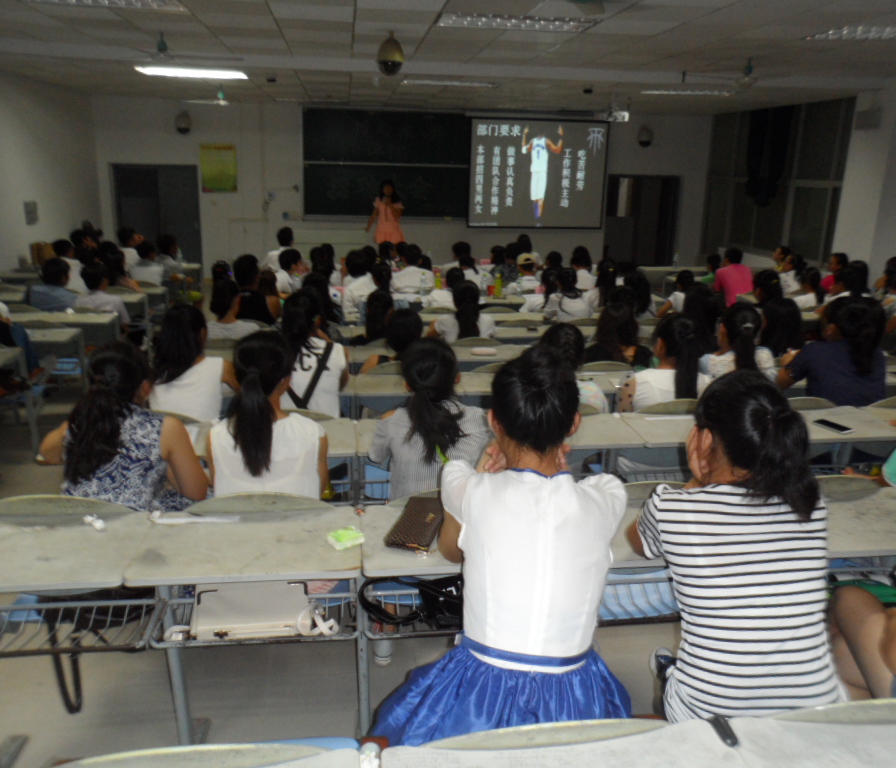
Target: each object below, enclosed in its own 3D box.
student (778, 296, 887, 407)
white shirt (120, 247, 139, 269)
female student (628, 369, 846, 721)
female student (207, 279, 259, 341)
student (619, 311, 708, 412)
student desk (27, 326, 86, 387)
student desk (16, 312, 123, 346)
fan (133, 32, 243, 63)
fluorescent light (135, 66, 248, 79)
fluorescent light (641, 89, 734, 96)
[{"bbox_3d":[1.786,0.162,3.773,0.460,1.210,0.720,-3,16,-15],"label":"student"},{"bbox_3d":[-4.087,-1.486,9.943,0.430,0.550,0.300,3,16,4],"label":"white shirt"},{"bbox_3d":[0.572,0.549,1.768,0.450,1.220,0.700,-2,16,-12],"label":"female student"},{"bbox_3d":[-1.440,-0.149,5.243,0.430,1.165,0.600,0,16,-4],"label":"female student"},{"bbox_3d":[1.075,0.217,3.902,0.480,1.190,0.720,0,16,-7],"label":"student"},{"bbox_3d":[-3.143,-0.009,5.983,0.620,0.750,0.420,0,16,-7],"label":"student desk"},{"bbox_3d":[-3.260,-0.174,6.375,1.080,0.750,0.420,-1,16,-7],"label":"student desk"},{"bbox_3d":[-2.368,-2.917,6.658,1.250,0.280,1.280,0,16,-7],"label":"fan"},{"bbox_3d":[-2.953,-3.637,8.922,1.200,0.090,0.600,0,16,-7],"label":"fluorescent light"},{"bbox_3d":[3.010,-3.679,9.673,1.200,0.090,0.600,0,16,-7],"label":"fluorescent light"}]

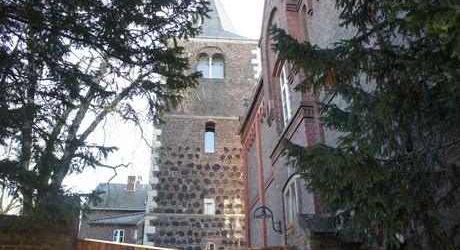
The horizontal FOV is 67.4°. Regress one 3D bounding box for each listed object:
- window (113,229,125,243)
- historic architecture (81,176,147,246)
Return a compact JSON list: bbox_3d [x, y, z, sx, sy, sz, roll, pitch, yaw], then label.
[{"bbox_3d":[-7.902,7.972,24.541,0.781,1.051,0.140,2,-29,-6],"label":"window"},{"bbox_3d":[-7.182,10.019,27.788,7.400,11.931,6.600,2,-29,-6],"label":"historic architecture"}]

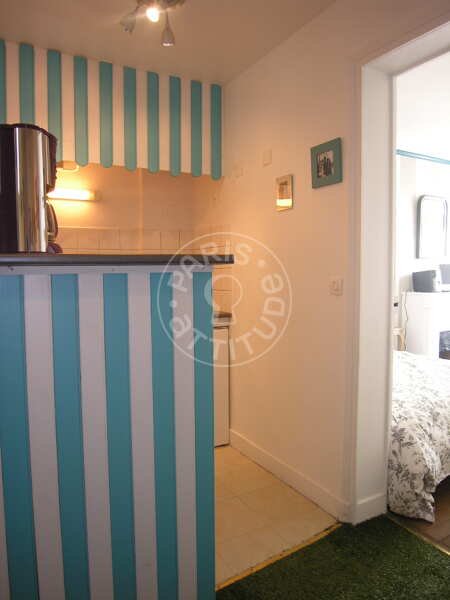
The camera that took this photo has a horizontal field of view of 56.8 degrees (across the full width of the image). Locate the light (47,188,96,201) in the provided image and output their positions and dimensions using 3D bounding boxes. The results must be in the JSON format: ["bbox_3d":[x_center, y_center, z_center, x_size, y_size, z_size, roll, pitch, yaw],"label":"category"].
[{"bbox_3d":[-1.054,-0.702,2.758,0.380,0.060,0.065,-3,5,-30],"label":"light"}]

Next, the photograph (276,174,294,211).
[{"bbox_3d":[0.325,-0.587,2.284,0.018,0.177,0.137,-3,5,-30],"label":"photograph"}]

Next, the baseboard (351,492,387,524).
[{"bbox_3d":[0.705,1.008,2.019,0.215,0.108,0.018,-3,5,-30],"label":"baseboard"}]

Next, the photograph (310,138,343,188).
[{"bbox_3d":[0.483,-0.651,2.001,0.020,0.200,0.200,-3,5,-30],"label":"photograph"}]

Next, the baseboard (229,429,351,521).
[{"bbox_3d":[0.317,1.011,2.481,0.018,0.110,1.120,-3,5,-30],"label":"baseboard"}]

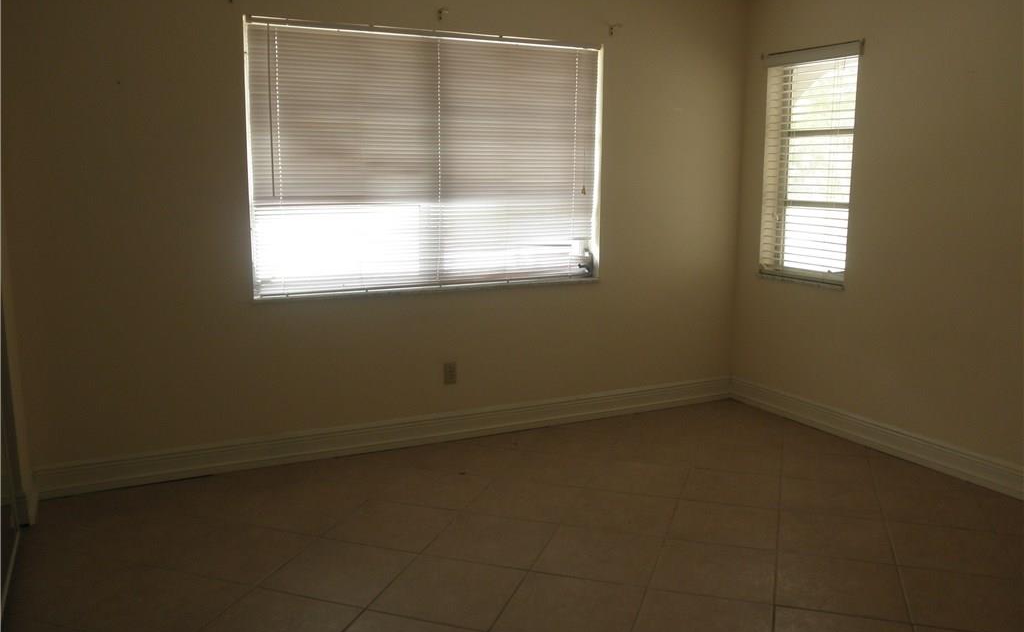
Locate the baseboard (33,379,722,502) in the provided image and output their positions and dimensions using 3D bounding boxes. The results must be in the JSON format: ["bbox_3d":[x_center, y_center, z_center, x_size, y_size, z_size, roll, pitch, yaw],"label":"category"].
[{"bbox_3d":[-0.339,0.582,4.319,3.784,0.147,0.020,-5,10,-26],"label":"baseboard"}]

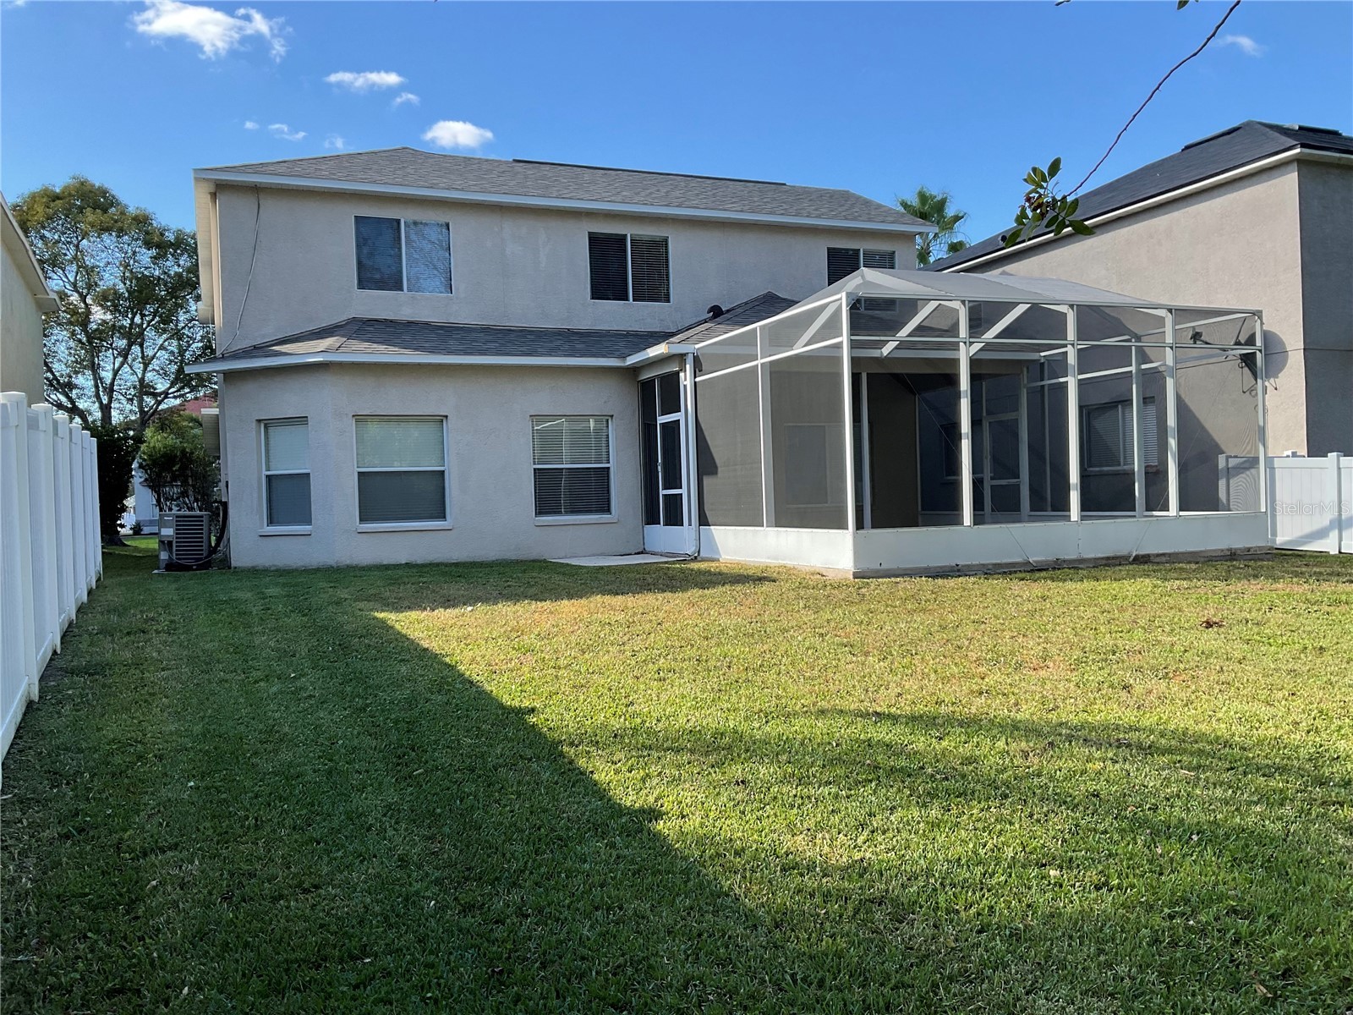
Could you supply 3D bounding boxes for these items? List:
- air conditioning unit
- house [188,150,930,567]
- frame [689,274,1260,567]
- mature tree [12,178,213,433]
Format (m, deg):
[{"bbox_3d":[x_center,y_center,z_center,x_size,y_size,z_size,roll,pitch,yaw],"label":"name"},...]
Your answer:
[{"bbox_3d":[-7.212,0.476,16.657,0.700,0.850,0.700,-2,0,-22],"label":"air conditioning unit"},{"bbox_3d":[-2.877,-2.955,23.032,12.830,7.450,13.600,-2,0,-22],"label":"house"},{"bbox_3d":[3.818,-1.236,14.952,6.050,3.730,4.080,-2,0,-22],"label":"frame"},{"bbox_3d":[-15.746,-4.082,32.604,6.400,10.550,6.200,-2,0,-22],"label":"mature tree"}]

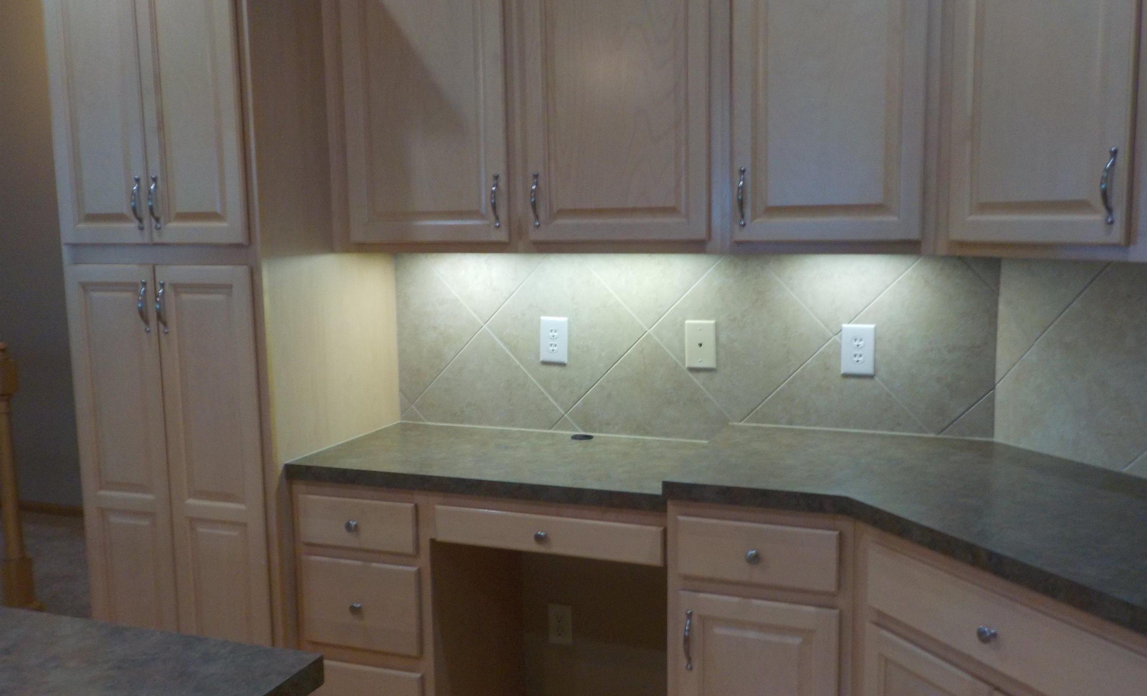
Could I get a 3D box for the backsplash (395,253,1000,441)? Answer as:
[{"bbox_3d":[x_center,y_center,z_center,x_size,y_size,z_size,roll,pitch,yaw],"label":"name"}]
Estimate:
[{"bbox_3d":[0.243,-0.005,2.626,1.614,0.501,0.015,2,8,20],"label":"backsplash"}]

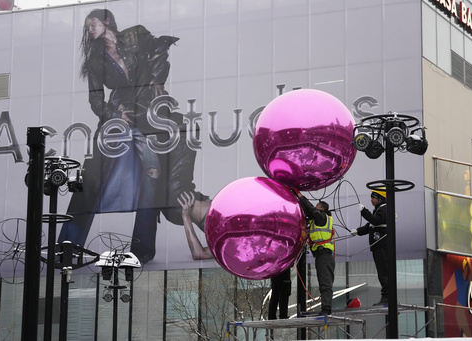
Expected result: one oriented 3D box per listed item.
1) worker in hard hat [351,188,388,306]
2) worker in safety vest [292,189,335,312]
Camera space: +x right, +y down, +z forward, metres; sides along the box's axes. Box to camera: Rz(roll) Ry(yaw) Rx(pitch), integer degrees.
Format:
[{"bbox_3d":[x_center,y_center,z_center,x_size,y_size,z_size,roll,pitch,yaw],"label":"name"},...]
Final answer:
[{"bbox_3d":[1.986,1.117,18.200,0.580,1.753,0.500,4,-13,-17],"label":"worker in hard hat"},{"bbox_3d":[1.167,1.205,18.500,0.580,1.909,0.500,-2,-12,12],"label":"worker in safety vest"}]

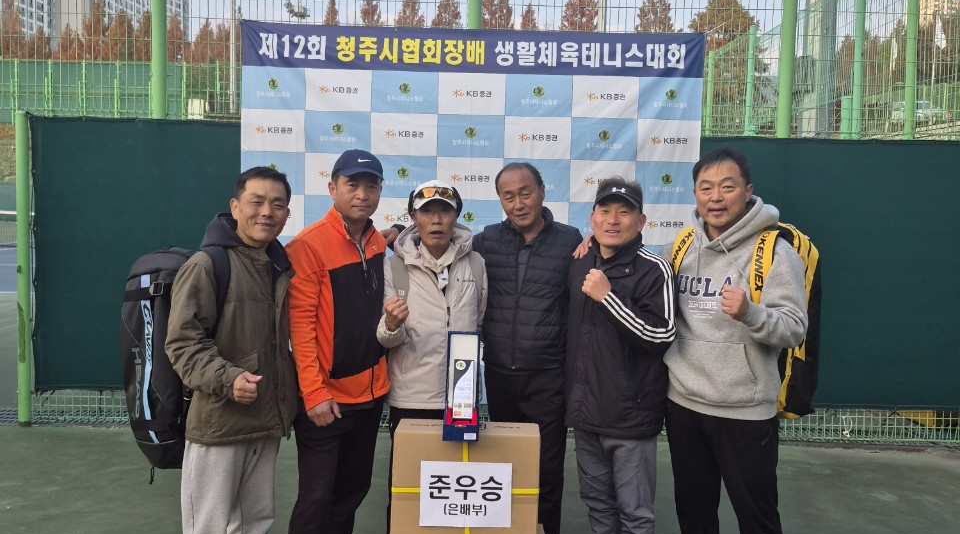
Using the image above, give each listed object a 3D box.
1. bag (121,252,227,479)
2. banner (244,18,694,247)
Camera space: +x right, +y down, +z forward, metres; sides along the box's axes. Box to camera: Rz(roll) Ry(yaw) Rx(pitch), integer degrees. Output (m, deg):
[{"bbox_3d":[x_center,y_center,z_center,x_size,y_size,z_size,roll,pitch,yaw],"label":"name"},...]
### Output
[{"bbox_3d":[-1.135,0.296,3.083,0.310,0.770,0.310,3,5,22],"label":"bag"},{"bbox_3d":[-0.075,-0.324,5.491,3.000,2.360,0.030,2,4,-1],"label":"banner"}]

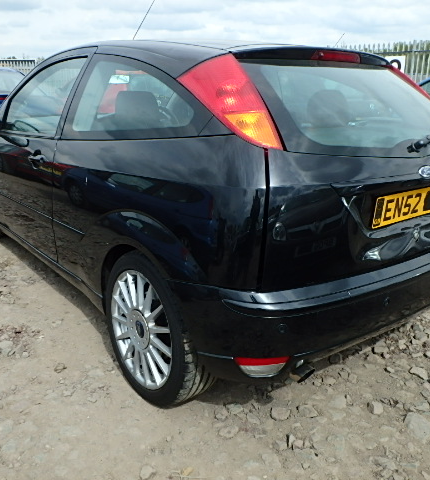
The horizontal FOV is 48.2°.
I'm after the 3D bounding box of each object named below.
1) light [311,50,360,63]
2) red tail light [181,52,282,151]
[{"bbox_3d":[0.479,-0.736,1.929,0.300,0.040,0.060,-12,22,-37],"label":"light"},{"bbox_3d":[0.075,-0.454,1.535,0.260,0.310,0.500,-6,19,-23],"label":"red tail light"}]

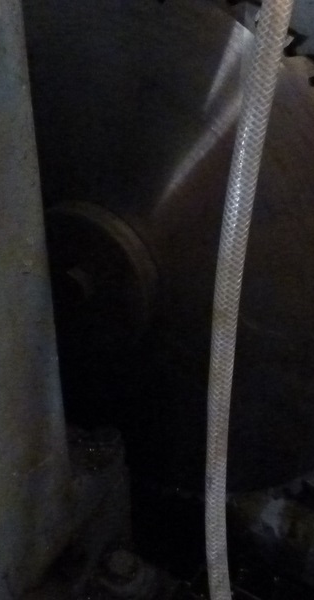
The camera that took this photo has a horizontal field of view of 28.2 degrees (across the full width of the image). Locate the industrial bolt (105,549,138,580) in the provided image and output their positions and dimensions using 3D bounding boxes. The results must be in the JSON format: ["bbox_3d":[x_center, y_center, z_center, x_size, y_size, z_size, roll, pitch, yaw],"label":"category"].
[{"bbox_3d":[-0.038,0.293,0.690,0.030,0.016,0.030,1,35,0],"label":"industrial bolt"}]

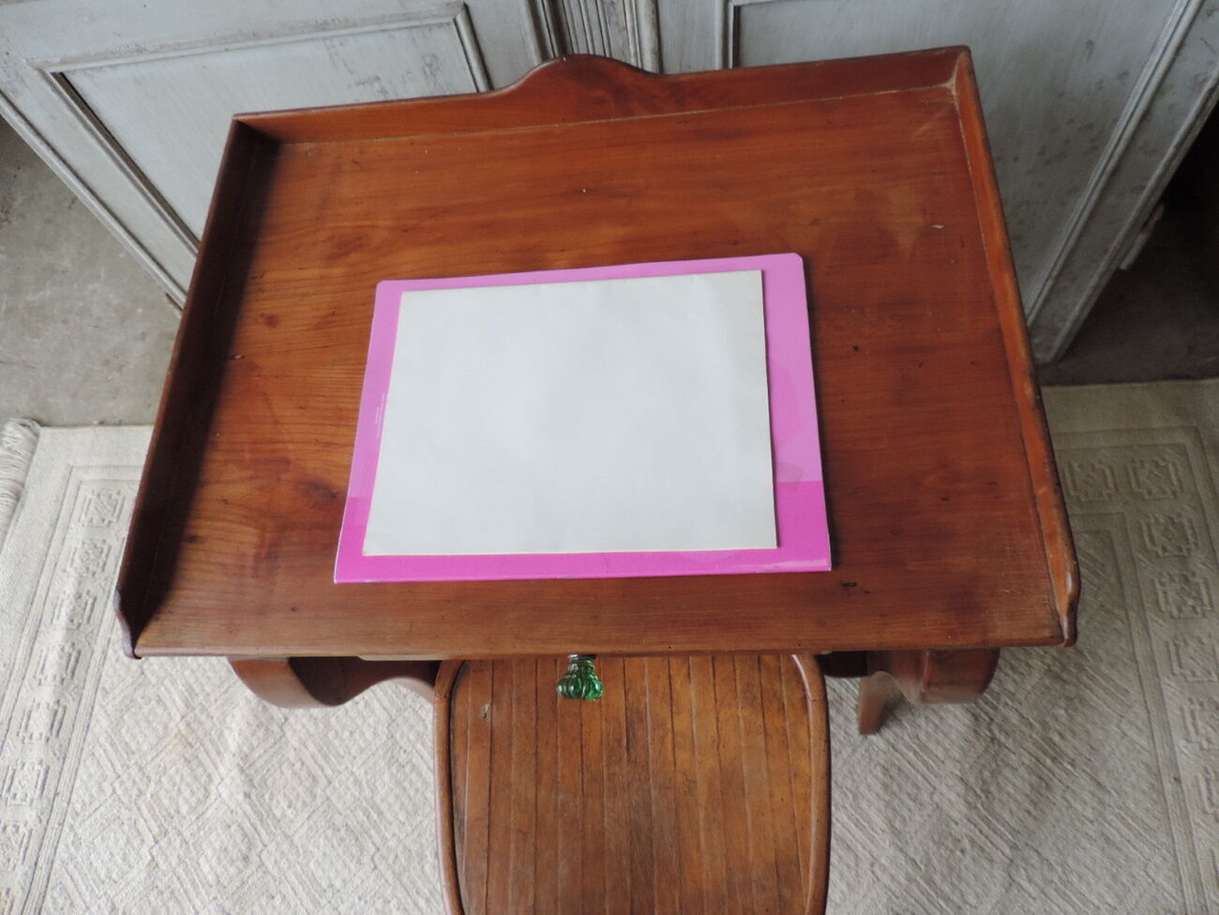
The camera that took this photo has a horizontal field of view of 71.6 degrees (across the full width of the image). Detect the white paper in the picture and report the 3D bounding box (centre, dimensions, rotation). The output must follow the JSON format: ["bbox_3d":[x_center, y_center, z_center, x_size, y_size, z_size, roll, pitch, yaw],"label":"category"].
[{"bbox_3d":[-0.028,-0.036,0.606,0.279,0.002,0.216,-2,66,8],"label":"white paper"}]

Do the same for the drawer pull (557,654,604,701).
[{"bbox_3d":[-0.019,0.148,0.583,0.033,0.033,0.037,-2,66,8],"label":"drawer pull"}]

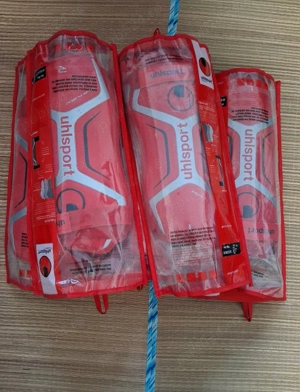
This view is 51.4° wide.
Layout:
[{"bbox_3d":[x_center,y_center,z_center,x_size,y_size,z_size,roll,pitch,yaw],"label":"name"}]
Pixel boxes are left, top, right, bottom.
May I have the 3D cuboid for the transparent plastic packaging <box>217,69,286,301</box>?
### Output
[{"bbox_3d":[0.124,-0.013,0.424,0.120,0.048,0.312,0,85,0],"label":"transparent plastic packaging"}]

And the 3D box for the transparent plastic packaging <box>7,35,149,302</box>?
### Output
[{"bbox_3d":[-0.097,-0.042,0.416,0.182,0.070,0.330,-2,85,0],"label":"transparent plastic packaging"}]

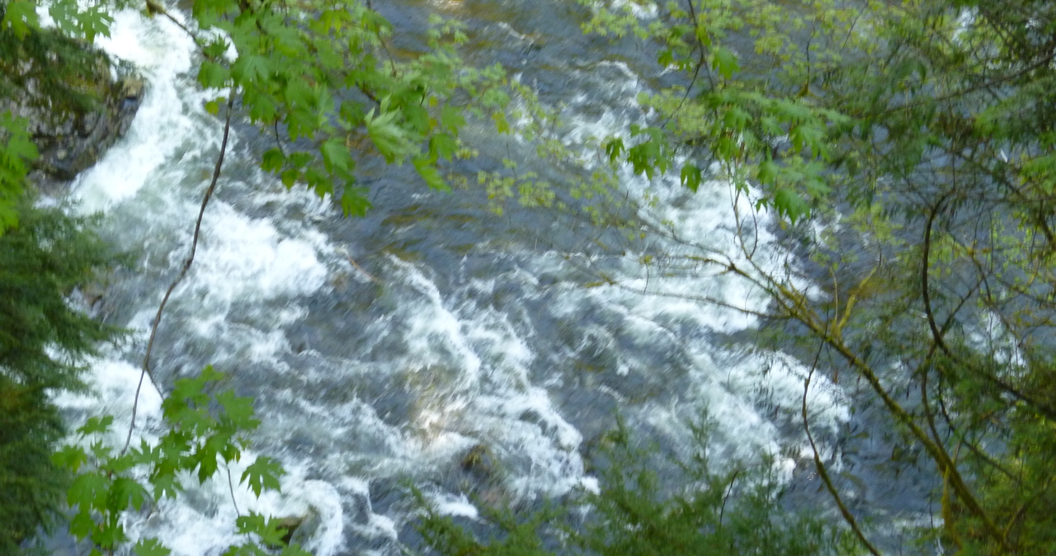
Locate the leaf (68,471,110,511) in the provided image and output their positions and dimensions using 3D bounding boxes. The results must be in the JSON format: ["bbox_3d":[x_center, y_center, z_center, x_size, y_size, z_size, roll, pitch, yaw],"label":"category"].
[{"bbox_3d":[-1.892,0.919,11.300,0.178,0.151,0.080,-5,28,-10],"label":"leaf"}]

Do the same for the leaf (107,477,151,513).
[{"bbox_3d":[-1.718,0.933,11.300,0.185,0.134,0.080,-5,28,-9],"label":"leaf"}]

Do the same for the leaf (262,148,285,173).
[{"bbox_3d":[-1.109,-0.512,11.435,0.120,0.100,0.070,0,35,0],"label":"leaf"}]

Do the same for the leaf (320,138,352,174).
[{"bbox_3d":[-0.804,-0.514,11.000,0.131,0.128,0.070,-2,28,-4],"label":"leaf"}]

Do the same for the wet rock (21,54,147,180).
[{"bbox_3d":[-5.781,-2.076,33.949,1.750,1.400,1.400,0,35,0],"label":"wet rock"}]

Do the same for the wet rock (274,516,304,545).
[{"bbox_3d":[-2.617,2.780,28.748,0.400,0.300,0.360,0,35,0],"label":"wet rock"}]

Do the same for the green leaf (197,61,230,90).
[{"bbox_3d":[-1.366,-0.879,11.385,0.150,0.120,0.080,0,35,0],"label":"green leaf"}]

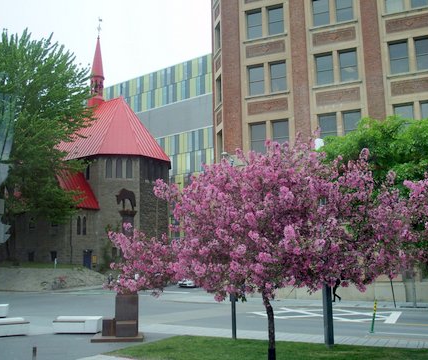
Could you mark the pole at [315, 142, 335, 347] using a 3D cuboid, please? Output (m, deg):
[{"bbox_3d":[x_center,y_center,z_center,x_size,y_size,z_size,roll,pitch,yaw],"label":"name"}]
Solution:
[{"bbox_3d":[2.663,1.420,12.669,0.240,4.970,0.240,-1,-10,0],"label":"pole"}]

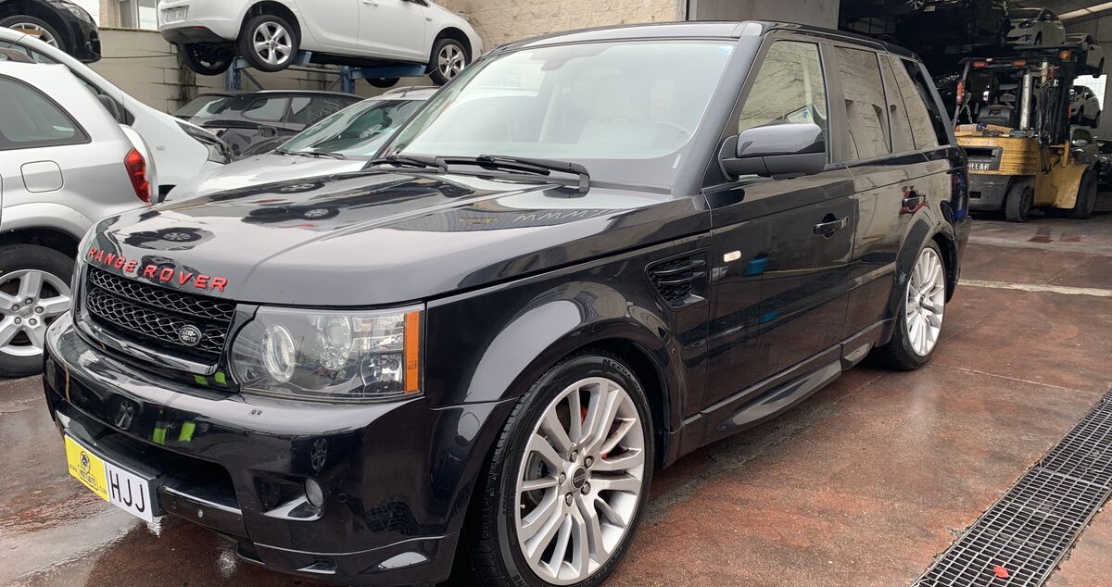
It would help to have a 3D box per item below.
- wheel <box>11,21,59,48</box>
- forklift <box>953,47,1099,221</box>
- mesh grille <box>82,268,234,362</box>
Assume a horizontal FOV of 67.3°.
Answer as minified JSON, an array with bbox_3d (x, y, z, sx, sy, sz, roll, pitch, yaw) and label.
[{"bbox_3d":[-4.810,-2.184,7.574,0.495,0.495,0.210,-7,12,-41],"label":"wheel"},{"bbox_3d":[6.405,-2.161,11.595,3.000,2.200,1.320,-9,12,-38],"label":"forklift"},{"bbox_3d":[-1.093,0.051,2.255,0.880,0.175,0.100,6,14,41],"label":"mesh grille"}]

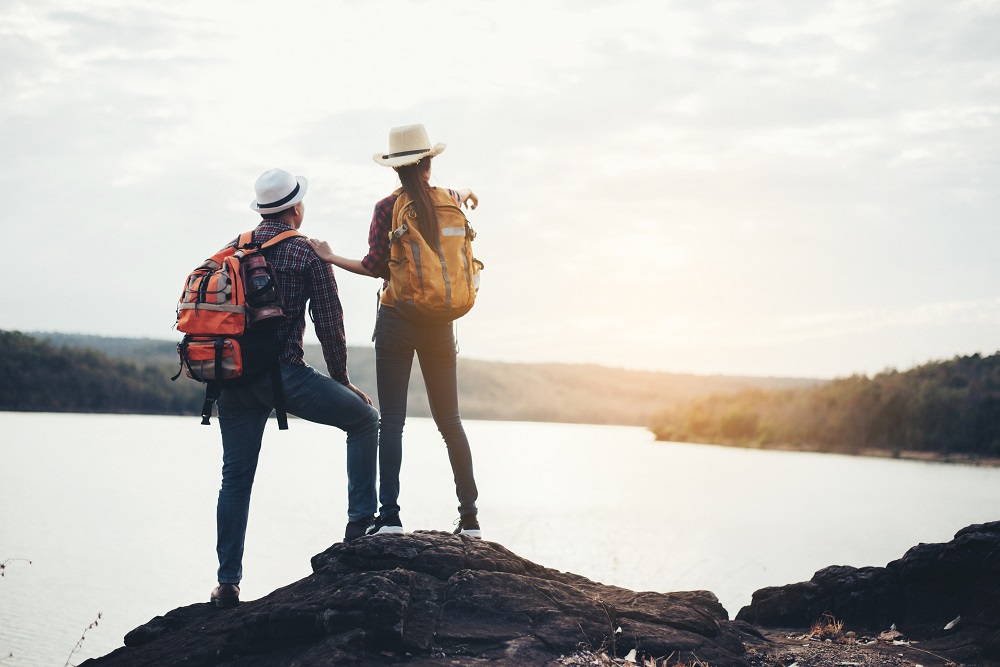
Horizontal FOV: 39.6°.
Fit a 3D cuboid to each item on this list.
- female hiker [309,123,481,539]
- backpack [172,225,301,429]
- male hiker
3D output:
[{"bbox_3d":[-0.430,-0.012,5.780,0.680,1.700,0.580,0,-2,-5],"label":"female hiker"},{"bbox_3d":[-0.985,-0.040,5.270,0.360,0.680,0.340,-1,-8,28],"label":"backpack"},{"bbox_3d":[-0.815,0.218,5.500,0.550,1.730,0.660,-1,-3,29],"label":"male hiker"}]

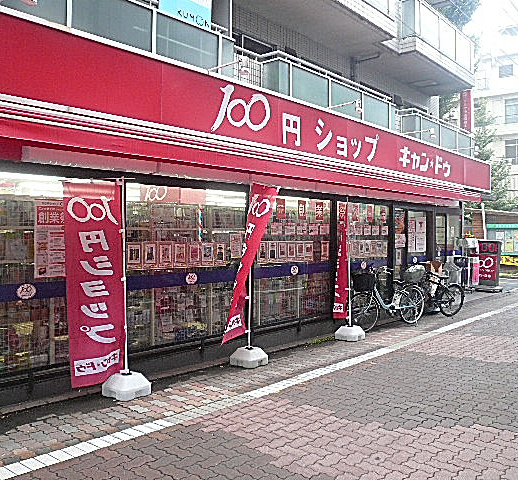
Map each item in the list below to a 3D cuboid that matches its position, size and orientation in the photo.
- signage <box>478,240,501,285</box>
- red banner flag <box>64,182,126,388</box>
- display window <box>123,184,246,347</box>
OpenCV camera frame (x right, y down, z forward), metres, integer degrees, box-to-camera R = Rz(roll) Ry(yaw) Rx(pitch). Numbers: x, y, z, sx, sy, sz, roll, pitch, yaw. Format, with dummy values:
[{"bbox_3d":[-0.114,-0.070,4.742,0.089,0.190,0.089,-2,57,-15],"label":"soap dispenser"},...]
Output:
[{"bbox_3d":[6.010,0.597,13.450,0.500,1.140,0.250,0,1,42],"label":"signage"},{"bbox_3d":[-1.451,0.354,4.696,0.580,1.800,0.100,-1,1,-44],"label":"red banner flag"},{"bbox_3d":[-0.733,0.275,5.833,0.100,1.660,1.750,0,1,42],"label":"display window"}]

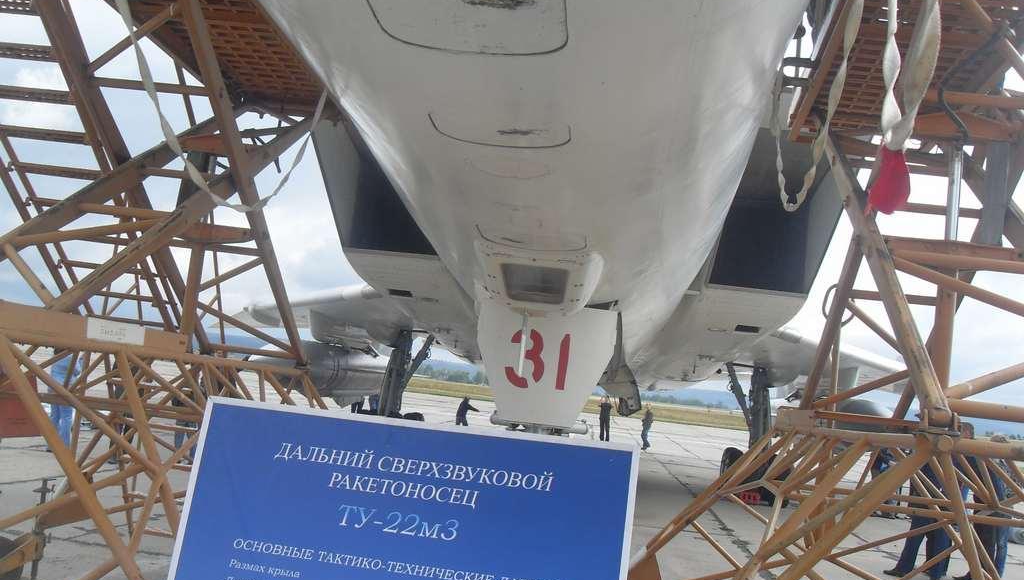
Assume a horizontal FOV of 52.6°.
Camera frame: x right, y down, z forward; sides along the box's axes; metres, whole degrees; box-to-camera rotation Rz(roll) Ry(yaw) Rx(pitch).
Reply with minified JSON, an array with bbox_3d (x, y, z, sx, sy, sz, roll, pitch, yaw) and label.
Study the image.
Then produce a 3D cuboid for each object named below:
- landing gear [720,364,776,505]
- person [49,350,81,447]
[{"bbox_3d":[4.614,2.730,19.700,1.250,2.600,2.500,6,-5,5],"label":"landing gear"},{"bbox_3d":[-6.740,1.585,15.700,0.400,1.750,0.520,2,-7,41],"label":"person"}]

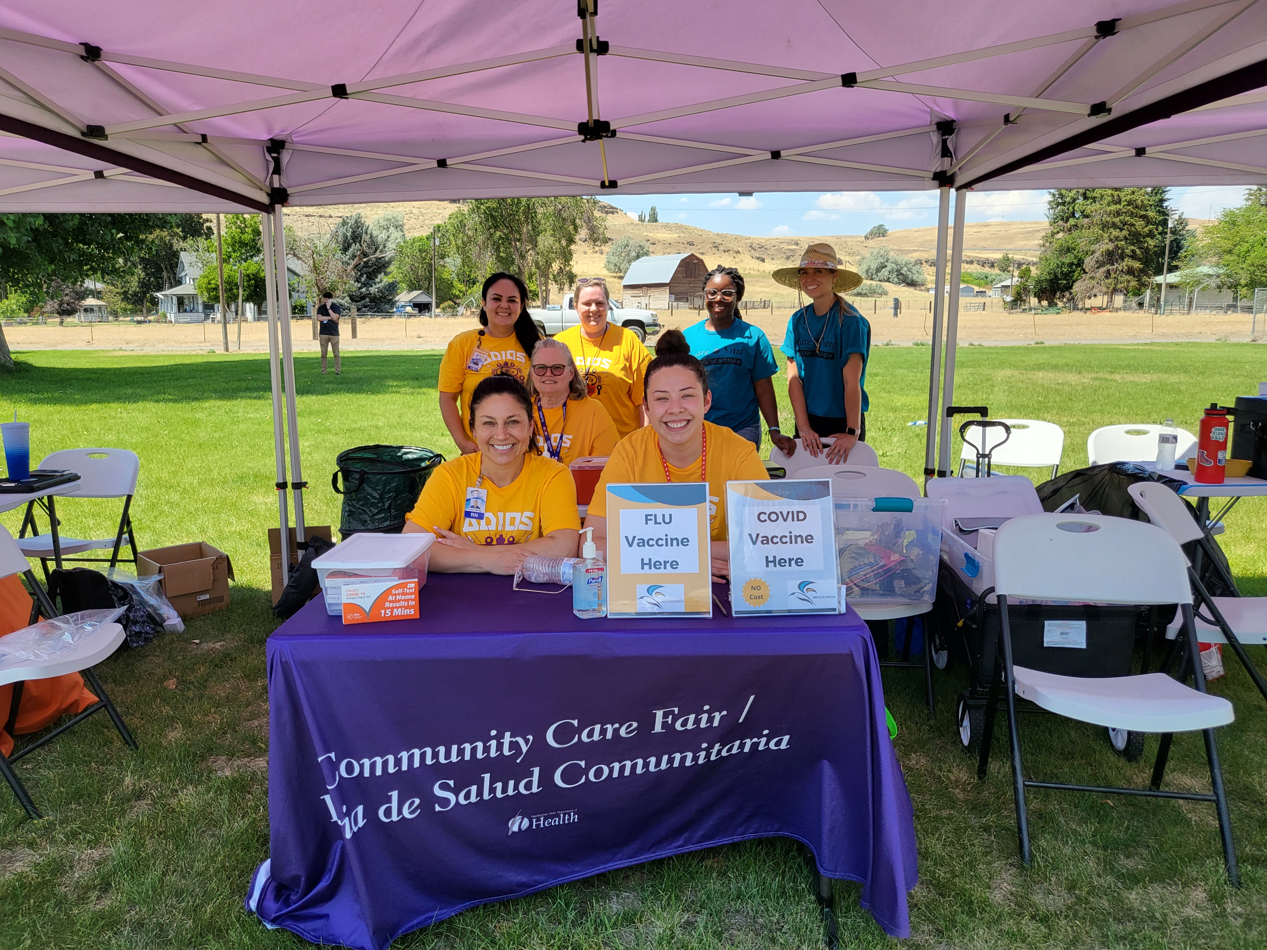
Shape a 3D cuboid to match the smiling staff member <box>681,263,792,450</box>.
[{"bbox_3d":[0.463,-0.157,4.455,0.500,1.600,0.340,1,10,8],"label":"smiling staff member"}]

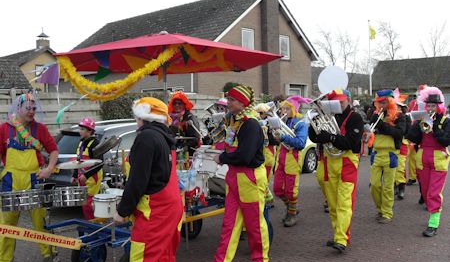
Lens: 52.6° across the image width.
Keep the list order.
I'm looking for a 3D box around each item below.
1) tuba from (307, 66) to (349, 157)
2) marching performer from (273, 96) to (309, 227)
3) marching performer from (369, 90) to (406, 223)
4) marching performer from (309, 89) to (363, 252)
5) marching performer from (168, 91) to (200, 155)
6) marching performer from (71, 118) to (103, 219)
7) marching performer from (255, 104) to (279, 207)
[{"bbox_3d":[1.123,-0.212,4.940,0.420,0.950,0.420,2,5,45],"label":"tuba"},{"bbox_3d":[0.894,0.411,6.213,0.500,1.740,0.500,-4,4,-44],"label":"marching performer"},{"bbox_3d":[2.228,0.346,6.241,0.540,1.800,0.460,0,4,30],"label":"marching performer"},{"bbox_3d":[1.252,0.434,5.109,0.580,1.800,0.560,1,4,41],"label":"marching performer"},{"bbox_3d":[-0.538,0.411,6.049,0.550,1.830,0.450,-1,3,6],"label":"marching performer"},{"bbox_3d":[-1.737,0.626,5.708,0.450,1.500,0.400,2,4,43],"label":"marching performer"},{"bbox_3d":[0.621,0.395,7.153,0.450,1.680,0.500,-4,4,-44],"label":"marching performer"}]

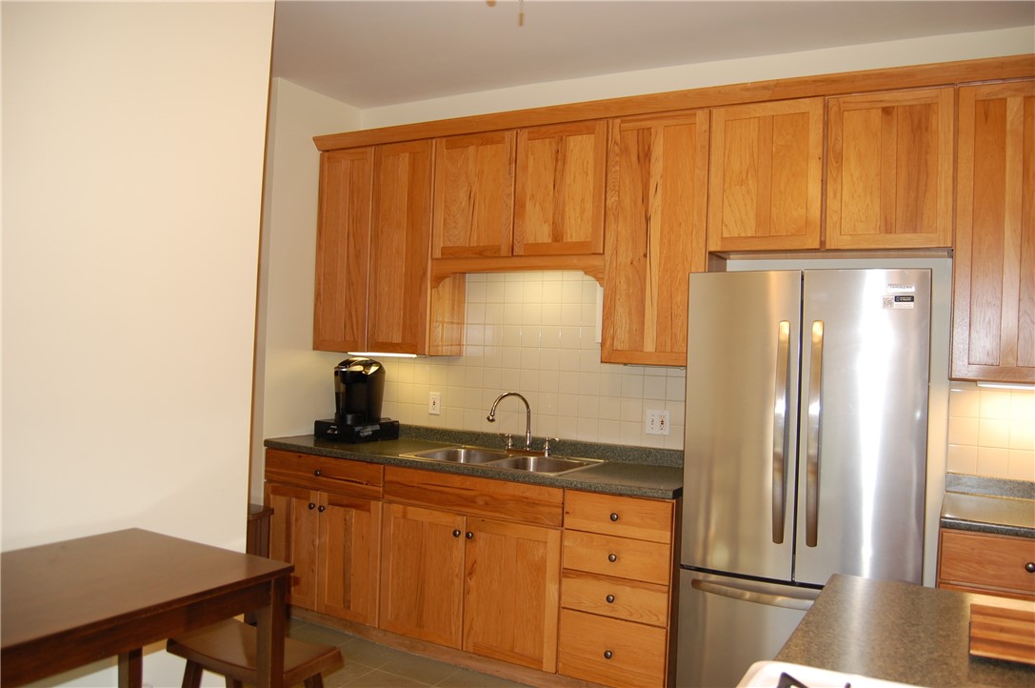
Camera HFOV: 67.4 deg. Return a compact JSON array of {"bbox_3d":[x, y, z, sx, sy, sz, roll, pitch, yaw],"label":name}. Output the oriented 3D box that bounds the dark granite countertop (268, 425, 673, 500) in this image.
[{"bbox_3d":[-0.196,0.510,3.704,2.128,0.104,0.637,2,0,28],"label":"dark granite countertop"}]

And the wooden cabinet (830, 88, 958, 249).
[{"bbox_3d":[1.451,-0.647,3.023,0.438,0.597,0.327,2,0,28],"label":"wooden cabinet"}]

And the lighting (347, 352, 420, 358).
[{"bbox_3d":[-0.719,0.050,4.129,0.458,0.029,0.090,2,0,28],"label":"lighting"}]

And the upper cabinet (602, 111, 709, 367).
[{"bbox_3d":[0.659,-0.439,3.441,0.454,1.068,0.327,2,0,28],"label":"upper cabinet"}]

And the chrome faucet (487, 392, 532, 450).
[{"bbox_3d":[-0.032,0.372,3.669,0.263,0.288,0.045,2,0,-39],"label":"chrome faucet"}]

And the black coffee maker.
[{"bbox_3d":[-0.868,0.289,4.151,0.310,0.431,0.325,2,0,28],"label":"black coffee maker"}]

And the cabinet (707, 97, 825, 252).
[{"bbox_3d":[1.062,-0.662,3.230,0.442,0.595,0.327,2,0,28],"label":"cabinet"}]

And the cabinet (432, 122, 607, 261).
[{"bbox_3d":[0.066,-0.696,3.760,0.909,0.596,0.327,2,0,28],"label":"cabinet"}]

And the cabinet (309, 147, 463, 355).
[{"bbox_3d":[-0.675,-0.486,4.150,0.752,1.068,0.327,2,0,28],"label":"cabinet"}]

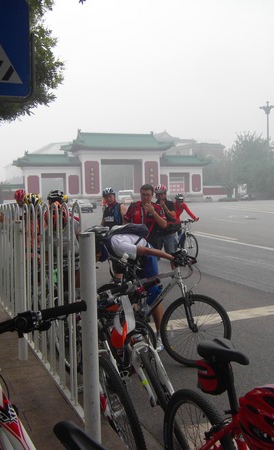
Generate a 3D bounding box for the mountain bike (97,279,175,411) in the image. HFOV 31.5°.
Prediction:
[{"bbox_3d":[-0.055,0.849,3.340,0.620,1.050,1.680,-13,6,-15],"label":"mountain bike"}]

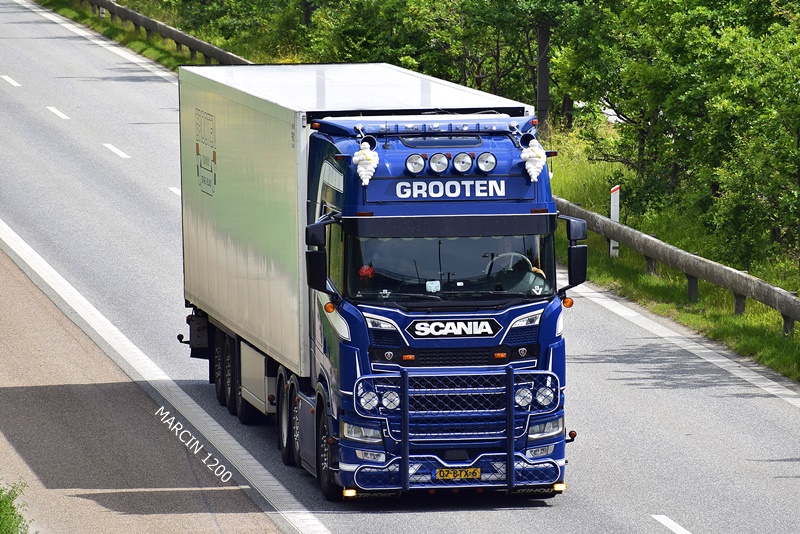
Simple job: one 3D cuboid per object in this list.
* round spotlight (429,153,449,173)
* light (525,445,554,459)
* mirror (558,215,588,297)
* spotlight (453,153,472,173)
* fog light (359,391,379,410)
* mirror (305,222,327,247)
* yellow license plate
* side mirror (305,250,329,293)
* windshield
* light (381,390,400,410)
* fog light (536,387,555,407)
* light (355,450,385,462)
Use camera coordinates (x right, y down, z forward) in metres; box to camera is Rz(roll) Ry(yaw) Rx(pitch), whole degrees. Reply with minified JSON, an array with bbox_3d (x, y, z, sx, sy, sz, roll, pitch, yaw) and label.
[{"bbox_3d":[0.408,-1.094,77.004,0.210,0.210,0.110,-1,4,-7],"label":"round spotlight"},{"bbox_3d":[1.473,1.934,76.901,0.295,0.120,0.130,-2,4,-17],"label":"light"},{"bbox_3d":[1.833,-0.121,77.516,0.290,0.850,0.250,-1,4,-10],"label":"mirror"},{"bbox_3d":[0.662,-1.090,76.908,0.210,0.210,0.130,-1,4,-7],"label":"spotlight"},{"bbox_3d":[-0.321,1.398,76.638,0.210,0.210,0.120,-1,4,-7],"label":"fog light"},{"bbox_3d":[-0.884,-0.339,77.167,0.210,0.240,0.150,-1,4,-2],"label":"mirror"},{"bbox_3d":[0.599,2.175,76.900,0.510,0.110,0.015,-1,4,-7],"label":"yellow license plate"},{"bbox_3d":[-0.877,0.053,77.192,0.210,0.430,0.150,-1,4,-2],"label":"side mirror"},{"bbox_3d":[0.532,0.000,76.845,2.200,0.800,0.340,-1,4,-7],"label":"windshield"},{"bbox_3d":[-0.093,1.395,76.482,0.200,0.200,0.110,-1,4,-7],"label":"light"},{"bbox_3d":[1.518,1.358,76.678,0.200,0.200,0.110,-1,4,-7],"label":"fog light"},{"bbox_3d":[-0.308,1.981,76.684,0.295,0.120,0.130,-1,4,3],"label":"light"}]

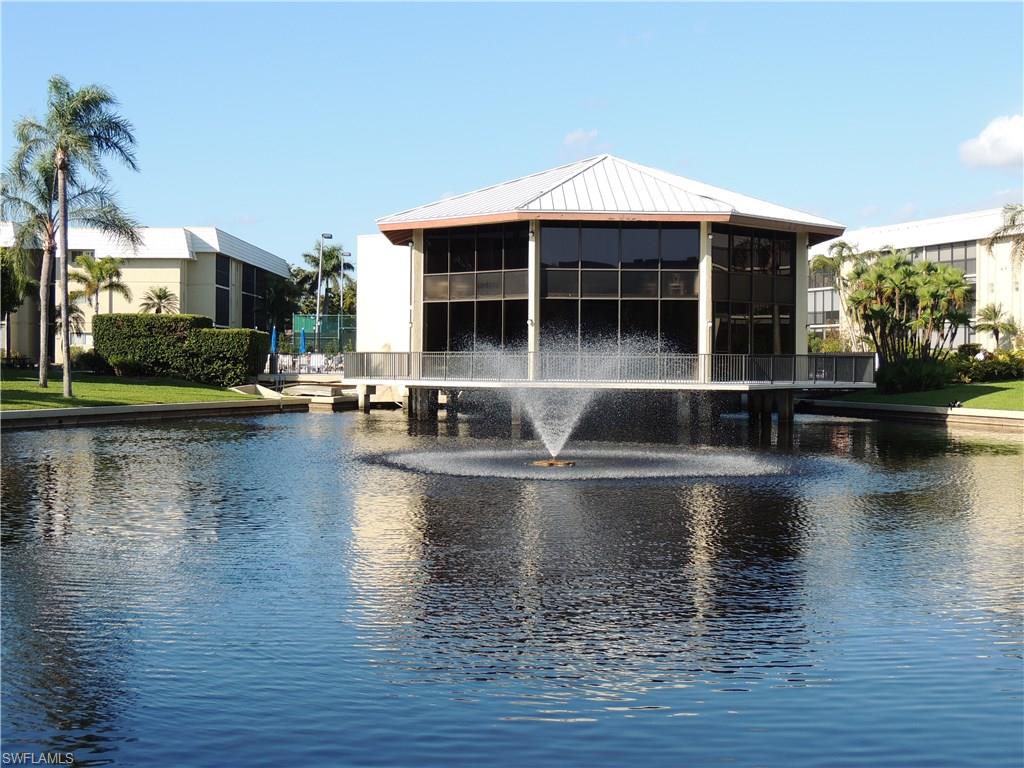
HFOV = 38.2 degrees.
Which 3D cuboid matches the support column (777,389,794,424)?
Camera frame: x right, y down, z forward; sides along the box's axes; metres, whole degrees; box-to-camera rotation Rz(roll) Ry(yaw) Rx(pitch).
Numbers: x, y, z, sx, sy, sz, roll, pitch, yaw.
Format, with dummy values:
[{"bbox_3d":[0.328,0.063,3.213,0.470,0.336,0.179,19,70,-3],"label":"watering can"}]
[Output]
[{"bbox_3d":[10.151,0.832,54.821,0.500,1.340,0.500,0,1,-1],"label":"support column"}]

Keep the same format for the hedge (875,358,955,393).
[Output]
[{"bbox_3d":[18.007,-0.304,66.502,3.400,1.510,2.300,0,1,-1],"label":"hedge"}]

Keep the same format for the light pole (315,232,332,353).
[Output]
[{"bbox_3d":[-11.726,-5.074,91.927,0.950,8.570,0.350,0,1,0],"label":"light pole"}]

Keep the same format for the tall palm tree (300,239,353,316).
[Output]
[{"bbox_3d":[-14.722,-6.304,117.910,4.200,10.280,4.200,0,1,0],"label":"tall palm tree"}]

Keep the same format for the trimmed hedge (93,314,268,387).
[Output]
[{"bbox_3d":[-16.088,-1.622,70.485,8.400,3.350,4.600,0,1,0],"label":"trimmed hedge"}]

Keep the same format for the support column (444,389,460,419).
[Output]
[{"bbox_3d":[-2.332,0.683,58.021,0.480,1.340,0.480,0,1,-1],"label":"support column"}]

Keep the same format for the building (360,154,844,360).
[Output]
[{"bbox_3d":[3.385,-4.712,60.127,19.200,9.080,18.600,0,1,-1],"label":"building"}]

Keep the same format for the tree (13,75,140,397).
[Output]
[{"bbox_3d":[-15.882,-5.398,53.916,4.600,11.720,4.600,0,1,0],"label":"tree"}]

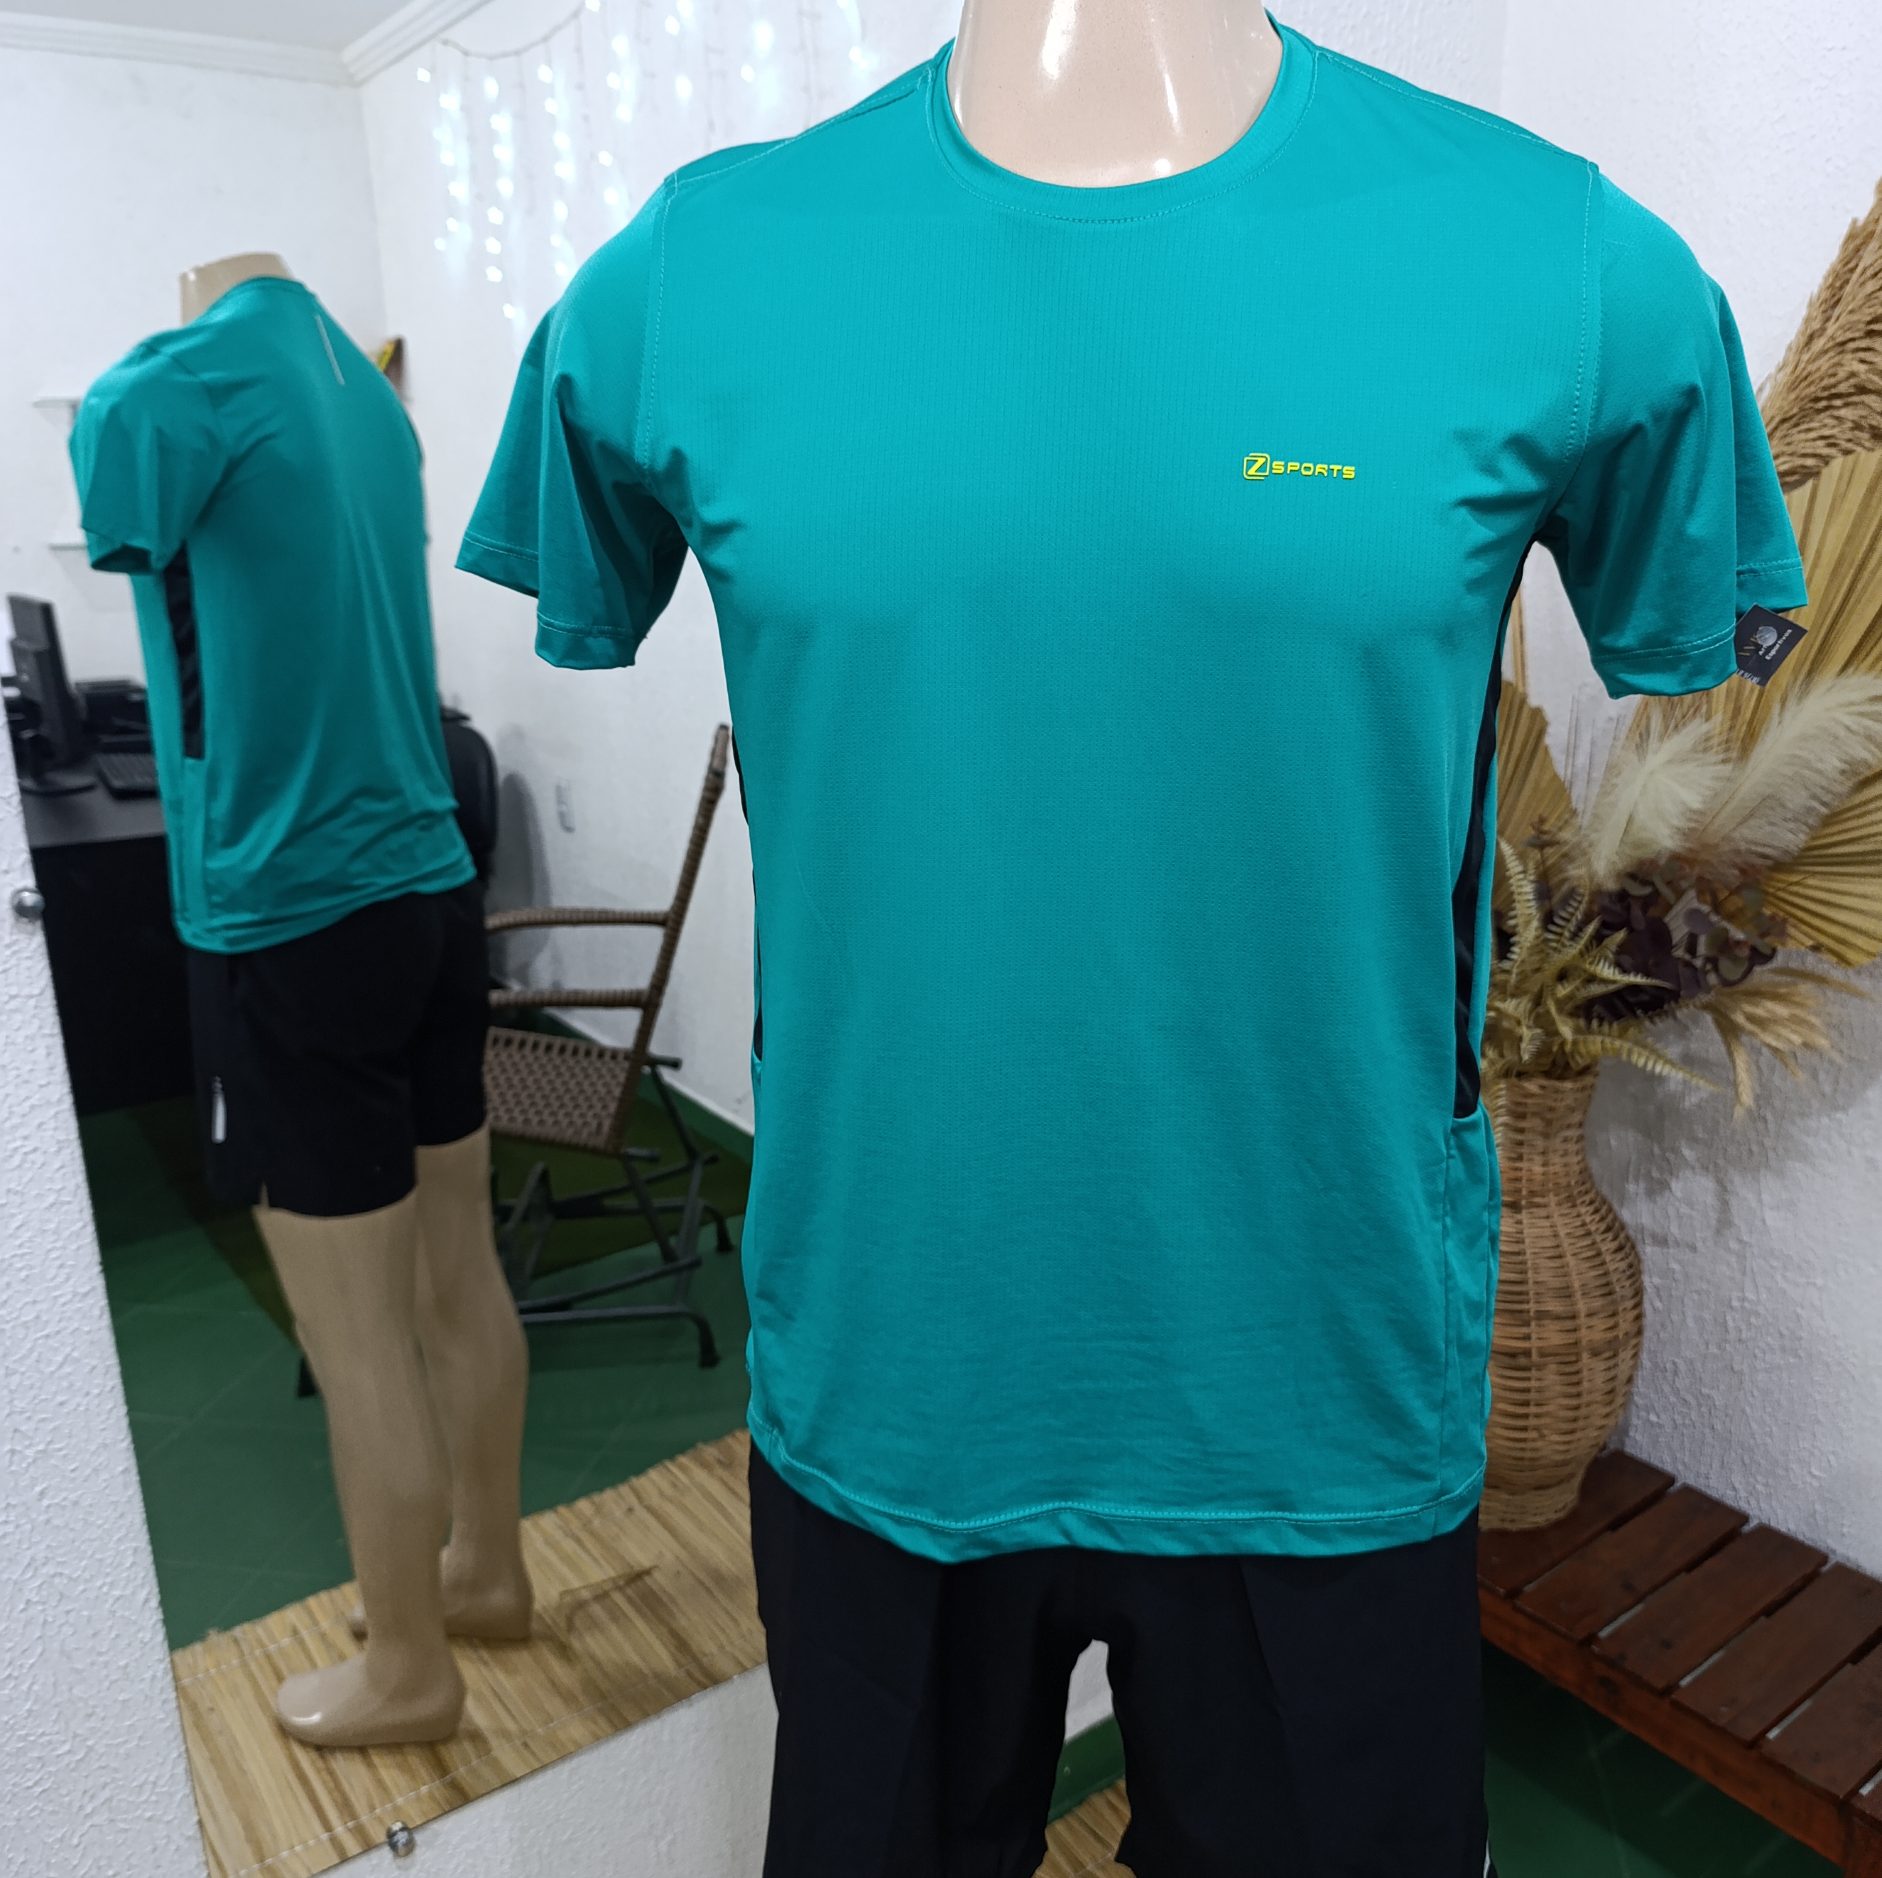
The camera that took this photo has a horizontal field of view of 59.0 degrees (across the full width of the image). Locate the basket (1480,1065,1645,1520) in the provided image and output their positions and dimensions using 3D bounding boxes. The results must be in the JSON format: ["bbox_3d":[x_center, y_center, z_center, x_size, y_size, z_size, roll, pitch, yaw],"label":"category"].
[{"bbox_3d":[0.620,0.375,1.855,0.300,0.517,0.300,-12,19,-33],"label":"basket"}]

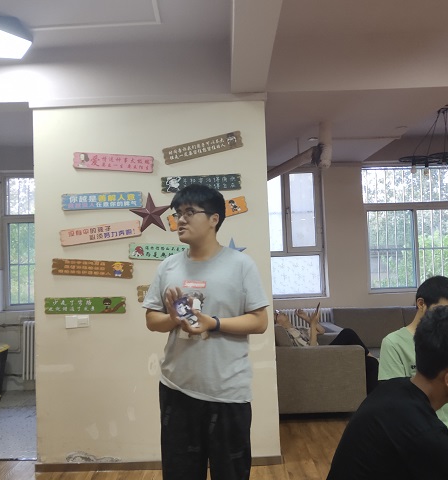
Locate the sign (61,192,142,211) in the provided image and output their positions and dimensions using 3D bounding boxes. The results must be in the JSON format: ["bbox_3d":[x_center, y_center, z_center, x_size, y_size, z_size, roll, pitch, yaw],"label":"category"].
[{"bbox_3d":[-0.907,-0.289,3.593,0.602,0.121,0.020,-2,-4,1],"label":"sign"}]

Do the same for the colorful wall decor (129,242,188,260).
[{"bbox_3d":[-0.407,0.102,3.509,0.570,0.110,0.020,4,-2,2],"label":"colorful wall decor"}]

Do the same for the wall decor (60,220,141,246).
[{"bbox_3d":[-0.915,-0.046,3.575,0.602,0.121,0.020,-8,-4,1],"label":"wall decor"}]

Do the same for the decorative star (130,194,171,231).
[{"bbox_3d":[-0.541,-0.199,3.557,0.315,0.300,0.045,-6,-4,1],"label":"decorative star"}]

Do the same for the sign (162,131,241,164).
[{"bbox_3d":[-0.153,-0.674,3.533,0.583,0.114,0.020,-13,-3,1],"label":"sign"}]

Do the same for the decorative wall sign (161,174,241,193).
[{"bbox_3d":[-0.164,-0.411,3.522,0.582,0.116,0.020,-2,-3,2],"label":"decorative wall sign"}]

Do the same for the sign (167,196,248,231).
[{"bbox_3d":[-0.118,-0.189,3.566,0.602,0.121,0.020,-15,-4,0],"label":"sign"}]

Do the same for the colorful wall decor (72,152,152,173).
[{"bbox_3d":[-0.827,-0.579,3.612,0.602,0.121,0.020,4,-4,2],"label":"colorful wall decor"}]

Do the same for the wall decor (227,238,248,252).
[{"bbox_3d":[0.064,0.080,3.483,0.200,0.190,0.035,-2,-3,2],"label":"wall decor"}]

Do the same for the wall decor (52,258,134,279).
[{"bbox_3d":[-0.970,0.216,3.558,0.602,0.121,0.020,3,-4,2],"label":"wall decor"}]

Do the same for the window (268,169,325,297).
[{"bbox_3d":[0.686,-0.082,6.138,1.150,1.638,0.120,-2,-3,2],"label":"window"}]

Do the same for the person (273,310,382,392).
[{"bbox_3d":[1.011,1.143,4.772,1.029,0.925,0.520,-2,-3,2],"label":"person"}]

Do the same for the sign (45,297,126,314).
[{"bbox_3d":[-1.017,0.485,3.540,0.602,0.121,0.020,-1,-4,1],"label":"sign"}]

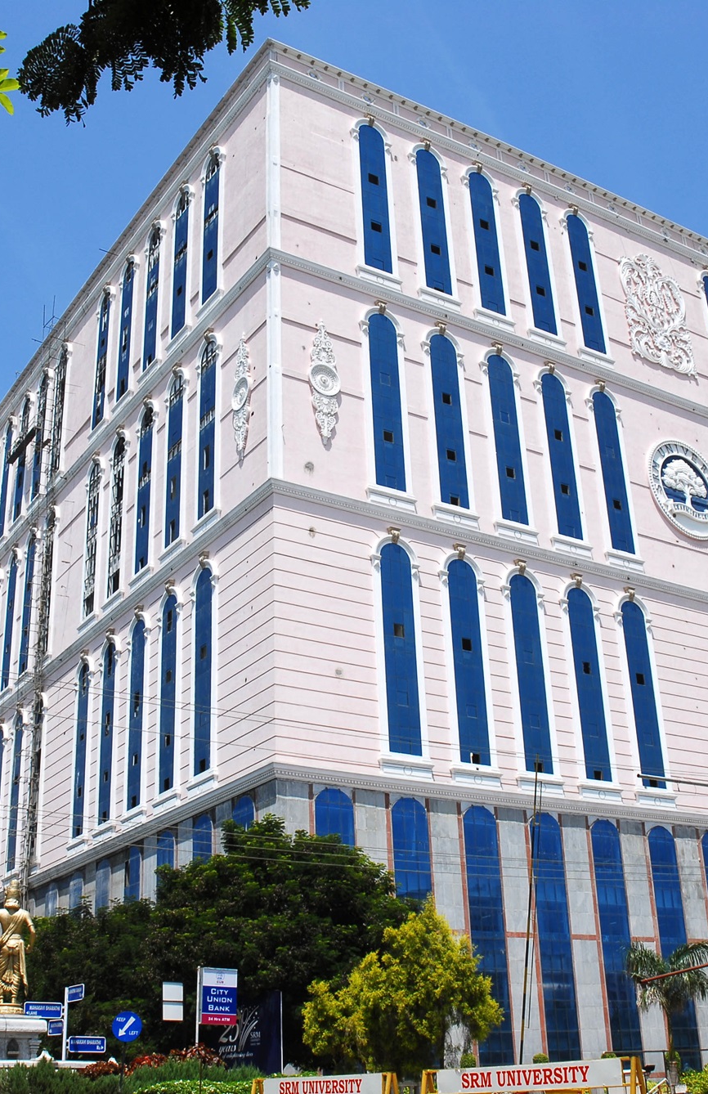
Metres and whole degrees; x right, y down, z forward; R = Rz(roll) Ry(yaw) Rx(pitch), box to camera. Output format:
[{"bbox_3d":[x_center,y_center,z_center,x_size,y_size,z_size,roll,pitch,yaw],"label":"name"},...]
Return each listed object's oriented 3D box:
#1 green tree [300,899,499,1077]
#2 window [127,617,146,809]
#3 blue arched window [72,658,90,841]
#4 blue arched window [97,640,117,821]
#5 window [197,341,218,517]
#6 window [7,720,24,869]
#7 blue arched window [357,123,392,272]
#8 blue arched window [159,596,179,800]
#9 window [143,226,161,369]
[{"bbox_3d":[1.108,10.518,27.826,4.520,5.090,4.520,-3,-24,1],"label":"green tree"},{"bbox_3d":[-11.680,8.911,66.700,0.300,10.560,1.840,13,-29,-30],"label":"window"},{"bbox_3d":[-17.066,12.480,76.906,0.250,11.000,2.000,13,-29,-30],"label":"blue arched window"},{"bbox_3d":[-13.907,10.303,69.864,0.300,10.420,1.840,13,-29,-30],"label":"blue arched window"},{"bbox_3d":[-8.261,-6.915,69.736,0.300,11.188,1.796,13,-29,-30],"label":"window"},{"bbox_3d":[-23.523,17.042,85.412,0.300,10.520,1.880,13,-29,-31],"label":"window"},{"bbox_3d":[1.163,-20.865,72.502,1.880,10.800,0.300,13,-29,-31],"label":"blue arched window"},{"bbox_3d":[-10.080,7.797,67.007,0.300,11.188,1.796,13,-29,-30],"label":"blue arched window"},{"bbox_3d":[-13.465,-16.899,81.797,0.300,10.700,1.880,13,-29,-31],"label":"window"}]

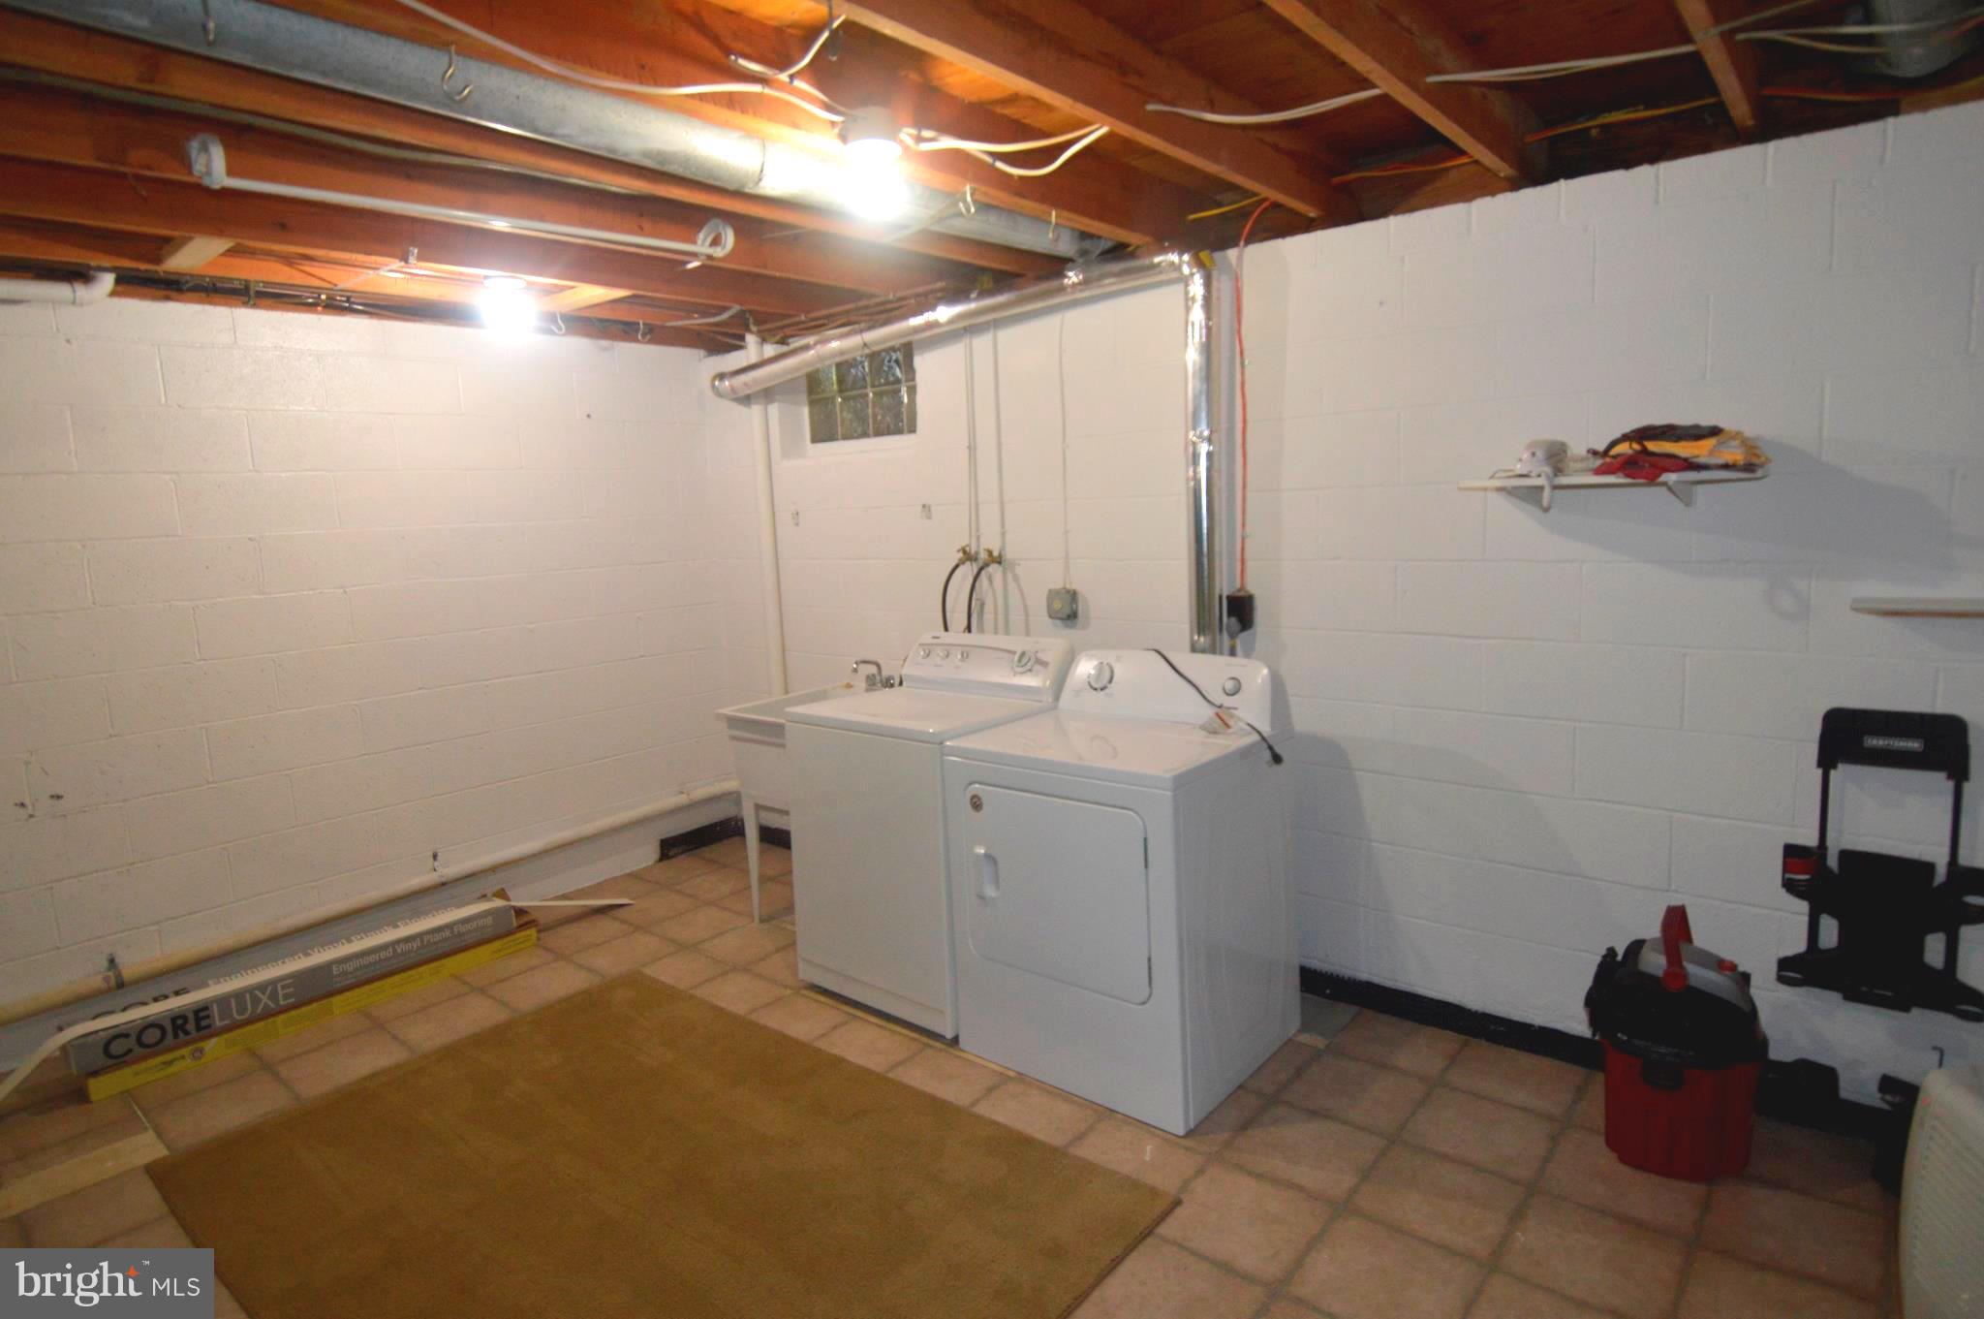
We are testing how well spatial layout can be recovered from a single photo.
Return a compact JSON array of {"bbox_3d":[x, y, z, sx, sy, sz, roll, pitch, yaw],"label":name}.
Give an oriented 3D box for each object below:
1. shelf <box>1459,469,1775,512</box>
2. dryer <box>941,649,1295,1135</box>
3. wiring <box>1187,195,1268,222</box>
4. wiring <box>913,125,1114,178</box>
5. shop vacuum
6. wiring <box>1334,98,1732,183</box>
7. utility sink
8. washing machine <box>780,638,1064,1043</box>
[{"bbox_3d":[1.455,-0.393,2.334,0.602,0.087,0.275,5,11,41],"label":"shelf"},{"bbox_3d":[0.363,0.566,2.808,0.724,1.097,0.658,5,10,40],"label":"dryer"},{"bbox_3d":[0.709,-1.376,3.013,0.286,0.051,0.051,4,10,38],"label":"wiring"},{"bbox_3d":[0.048,-1.140,2.212,0.449,0.102,0.092,1,9,24],"label":"wiring"},{"bbox_3d":[1.602,0.866,2.308,0.296,0.551,0.316,-9,11,-41],"label":"shop vacuum"},{"bbox_3d":[1.322,-1.325,2.549,0.908,0.066,0.061,4,10,38],"label":"wiring"},{"bbox_3d":[-0.581,0.584,3.826,0.581,0.847,0.643,5,10,40],"label":"utility sink"},{"bbox_3d":[-0.194,0.508,3.277,0.704,1.122,0.663,5,10,40],"label":"washing machine"}]

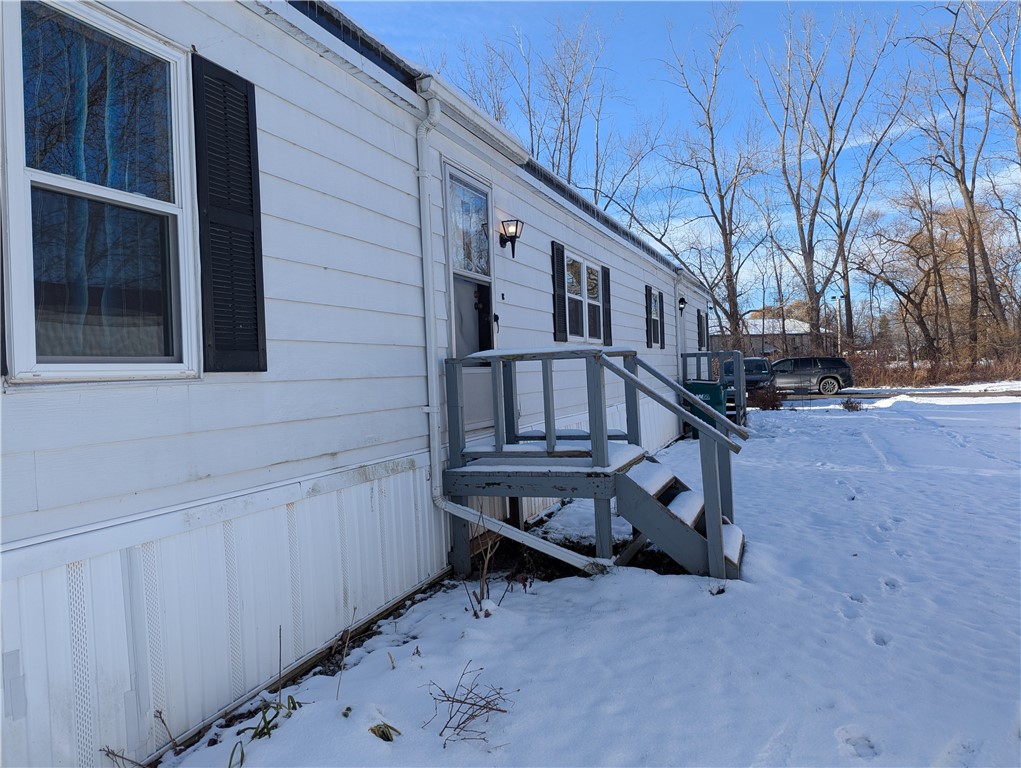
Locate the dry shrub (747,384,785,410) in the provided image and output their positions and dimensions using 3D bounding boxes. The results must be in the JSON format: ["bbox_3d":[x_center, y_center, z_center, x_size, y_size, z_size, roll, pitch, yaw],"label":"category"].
[{"bbox_3d":[7.944,0.402,22.122,1.250,0.820,1.300,-2,0,22],"label":"dry shrub"}]

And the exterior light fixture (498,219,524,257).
[{"bbox_3d":[0.013,-1.248,6.118,0.180,0.320,0.145,-2,0,22],"label":"exterior light fixture"}]

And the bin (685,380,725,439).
[{"bbox_3d":[3.830,0.483,13.711,0.750,1.090,0.650,-2,0,22],"label":"bin"}]

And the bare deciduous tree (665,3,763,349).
[{"bbox_3d":[12.203,-10.738,40.999,5.800,22.689,5.800,-2,0,22],"label":"bare deciduous tree"}]

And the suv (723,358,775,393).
[{"bbox_3d":[9.839,-0.143,29.200,1.910,1.740,4.750,-2,0,22],"label":"suv"}]

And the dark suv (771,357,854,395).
[{"bbox_3d":[13.661,-0.313,33.900,5.050,1.760,1.980,-2,0,22],"label":"dark suv"}]

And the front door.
[{"bbox_3d":[-0.268,-0.609,5.571,0.060,1.947,0.802,-2,0,22],"label":"front door"}]

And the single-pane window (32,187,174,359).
[{"bbox_3d":[-1.493,-0.381,2.648,0.045,0.602,0.578,-2,0,22],"label":"single-pane window"}]

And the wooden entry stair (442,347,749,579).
[{"bbox_3d":[0.702,0.491,5.219,2.000,1.490,1.270,-2,0,22],"label":"wooden entry stair"}]

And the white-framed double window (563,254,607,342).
[{"bbox_3d":[0.900,-0.991,8.463,0.070,0.979,1.487,-2,0,22],"label":"white-framed double window"}]

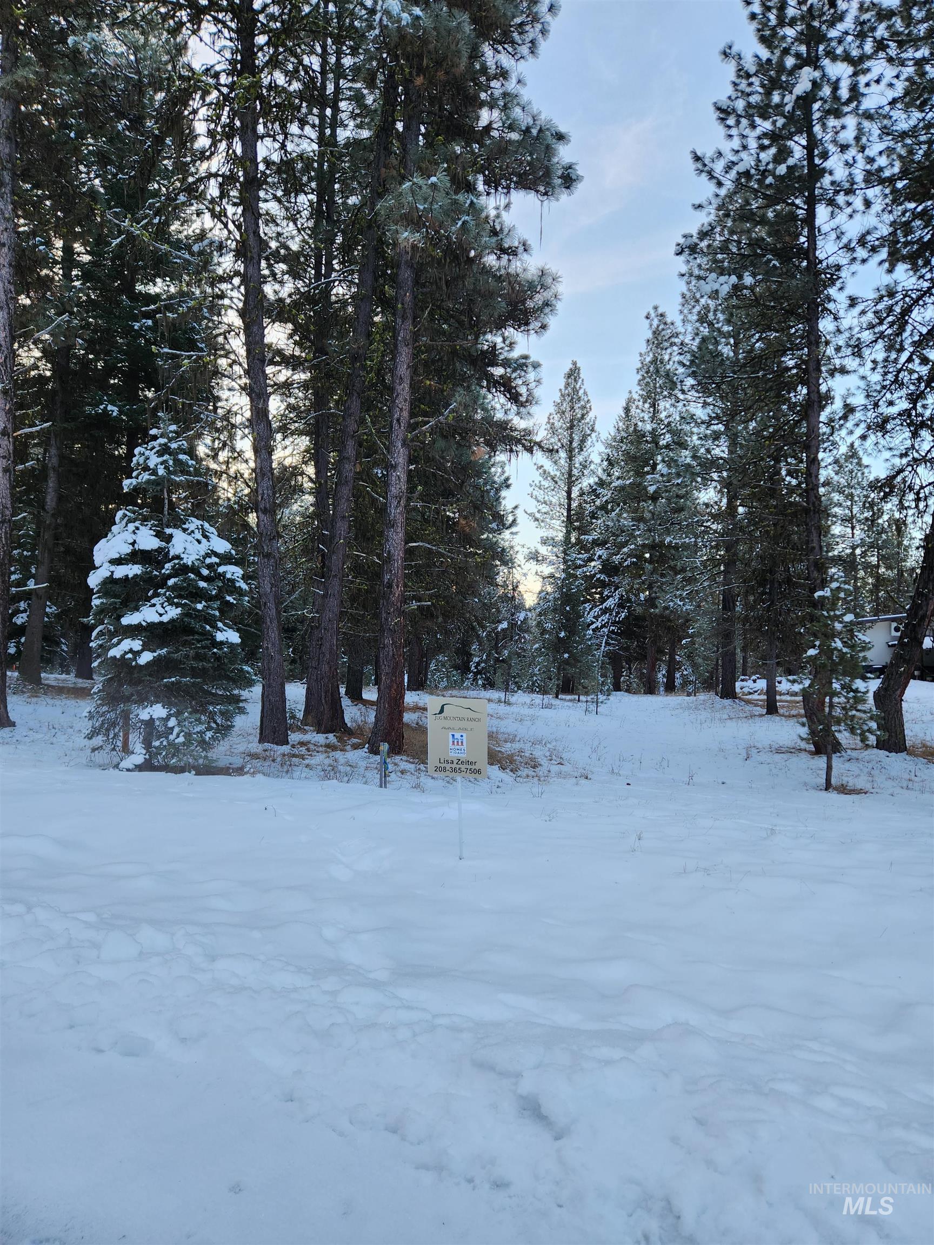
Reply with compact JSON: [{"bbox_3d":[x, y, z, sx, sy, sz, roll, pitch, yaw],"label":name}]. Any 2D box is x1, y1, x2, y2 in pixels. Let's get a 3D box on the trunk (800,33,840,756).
[{"bbox_3d":[5.306,-3.485,12.431,0.600,10.950,0.500,0,-1,0],"label":"trunk"}]

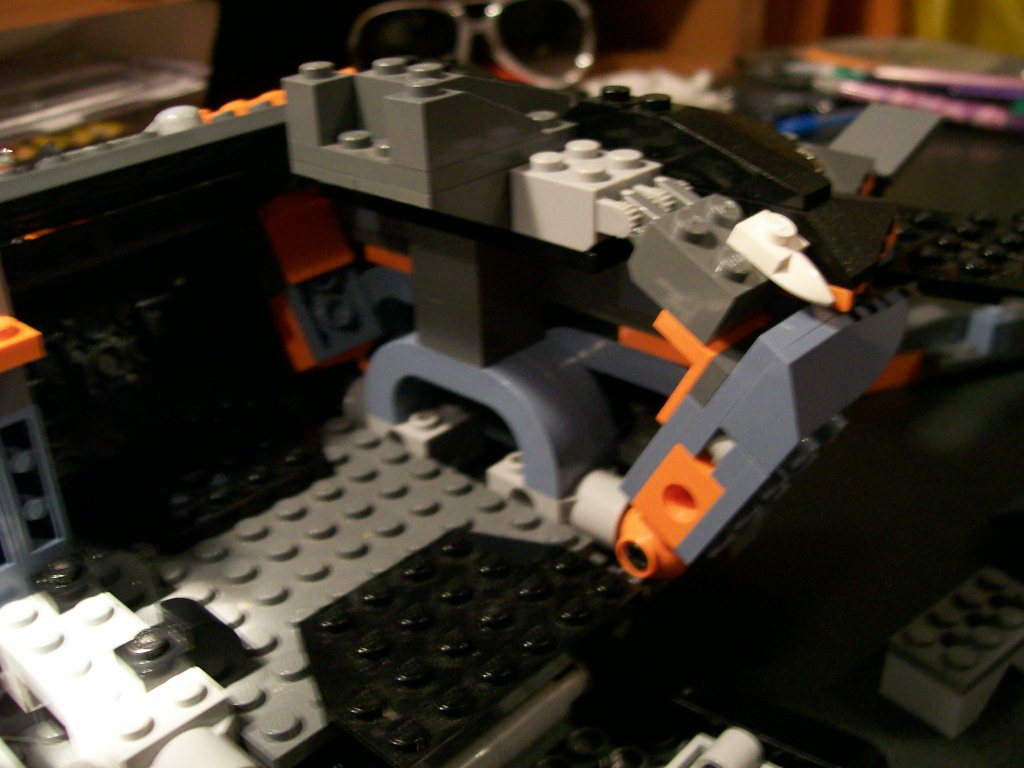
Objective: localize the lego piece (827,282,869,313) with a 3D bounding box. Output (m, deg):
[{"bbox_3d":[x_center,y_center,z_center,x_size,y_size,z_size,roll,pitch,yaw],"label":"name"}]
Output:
[{"bbox_3d":[0.046,-0.014,0.153,0.008,0.004,0.008,21,35,38],"label":"lego piece"}]

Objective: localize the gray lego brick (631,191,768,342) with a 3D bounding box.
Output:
[{"bbox_3d":[0.026,-0.019,0.150,0.016,0.011,0.022,-28,64,-40],"label":"gray lego brick"}]

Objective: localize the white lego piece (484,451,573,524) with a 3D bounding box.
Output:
[{"bbox_3d":[0.006,0.018,0.188,0.016,0.011,0.012,21,35,38],"label":"white lego piece"}]

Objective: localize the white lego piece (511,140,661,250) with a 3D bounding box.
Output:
[{"bbox_3d":[0.014,-0.027,0.157,0.024,0.011,0.016,21,35,38],"label":"white lego piece"}]

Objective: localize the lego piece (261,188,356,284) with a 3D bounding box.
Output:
[{"bbox_3d":[-0.042,-0.030,0.214,0.016,0.016,0.004,-28,4,-40],"label":"lego piece"}]

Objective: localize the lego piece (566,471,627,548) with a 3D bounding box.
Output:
[{"bbox_3d":[0.017,0.021,0.181,0.009,0.011,0.011,21,35,38],"label":"lego piece"}]

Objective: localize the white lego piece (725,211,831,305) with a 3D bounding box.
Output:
[{"bbox_3d":[0.038,-0.017,0.144,0.008,0.005,0.017,-28,64,-40],"label":"white lego piece"}]

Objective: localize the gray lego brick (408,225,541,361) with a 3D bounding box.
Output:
[{"bbox_3d":[-0.006,-0.018,0.183,0.016,0.022,0.016,21,35,38],"label":"gray lego brick"}]

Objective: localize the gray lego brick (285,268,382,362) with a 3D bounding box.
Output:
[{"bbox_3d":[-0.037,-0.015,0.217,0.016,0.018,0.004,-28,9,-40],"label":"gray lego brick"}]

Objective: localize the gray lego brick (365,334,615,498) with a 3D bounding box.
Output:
[{"bbox_3d":[-0.005,0.001,0.193,0.048,0.019,0.016,21,35,38],"label":"gray lego brick"}]

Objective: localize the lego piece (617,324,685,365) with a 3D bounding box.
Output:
[{"bbox_3d":[0.026,-0.007,0.174,0.016,0.003,0.008,21,35,38],"label":"lego piece"}]

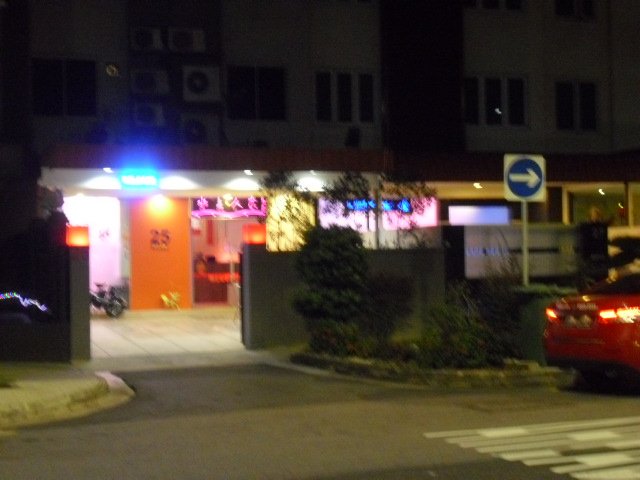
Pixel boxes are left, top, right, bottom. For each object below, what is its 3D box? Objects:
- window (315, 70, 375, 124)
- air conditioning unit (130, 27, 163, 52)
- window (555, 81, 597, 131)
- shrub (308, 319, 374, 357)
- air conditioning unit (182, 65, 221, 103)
[{"bbox_3d":[0.584,-3.398,28.656,1.470,1.200,0.150,-1,0,-20],"label":"window"},{"bbox_3d":[-3.861,-4.450,26.741,0.720,0.510,0.290,-1,0,-20],"label":"air conditioning unit"},{"bbox_3d":[6.433,-3.367,30.200,1.170,1.210,0.150,-1,0,-20],"label":"window"},{"bbox_3d":[0.270,1.282,15.800,0.900,0.520,0.750,-1,0,-20],"label":"shrub"},{"bbox_3d":[-2.679,-3.538,27.171,0.850,0.800,0.330,-1,0,-20],"label":"air conditioning unit"}]

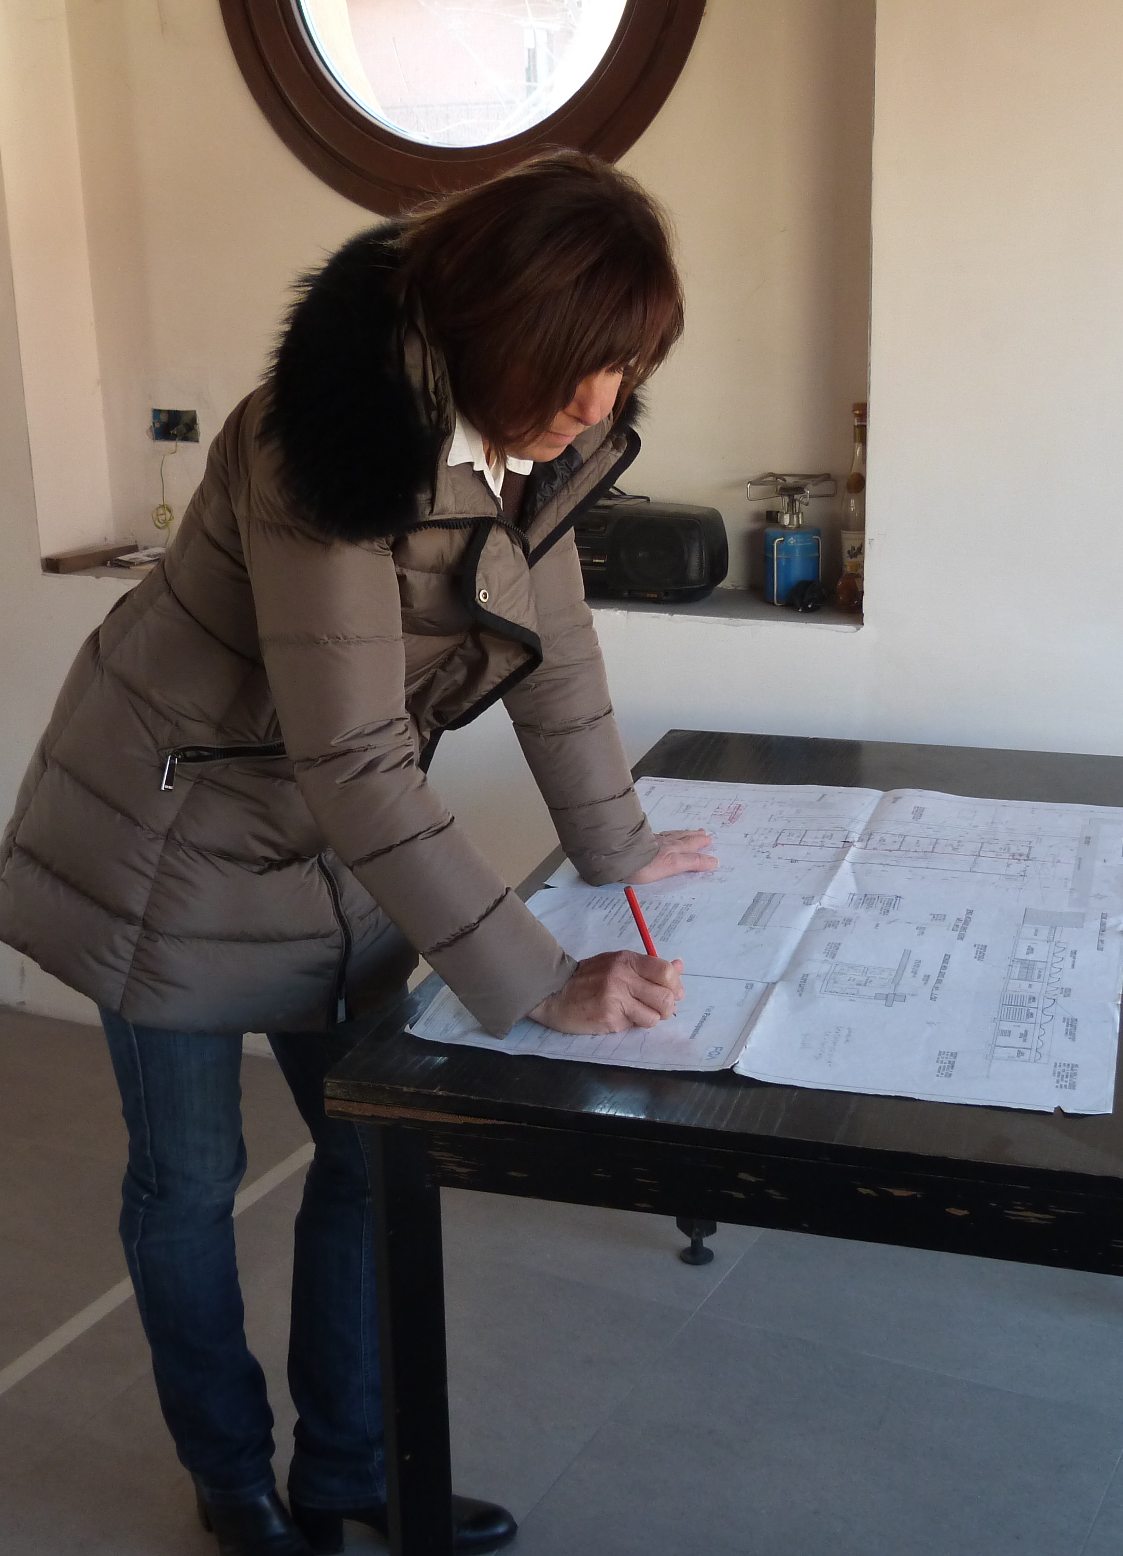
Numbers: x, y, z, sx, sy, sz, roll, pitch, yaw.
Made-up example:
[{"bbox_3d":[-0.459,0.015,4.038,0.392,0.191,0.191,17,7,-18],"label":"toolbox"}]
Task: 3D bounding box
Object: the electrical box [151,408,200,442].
[{"bbox_3d":[-0.703,-0.654,3.665,0.104,0.067,0.045,6,18,25],"label":"electrical box"}]

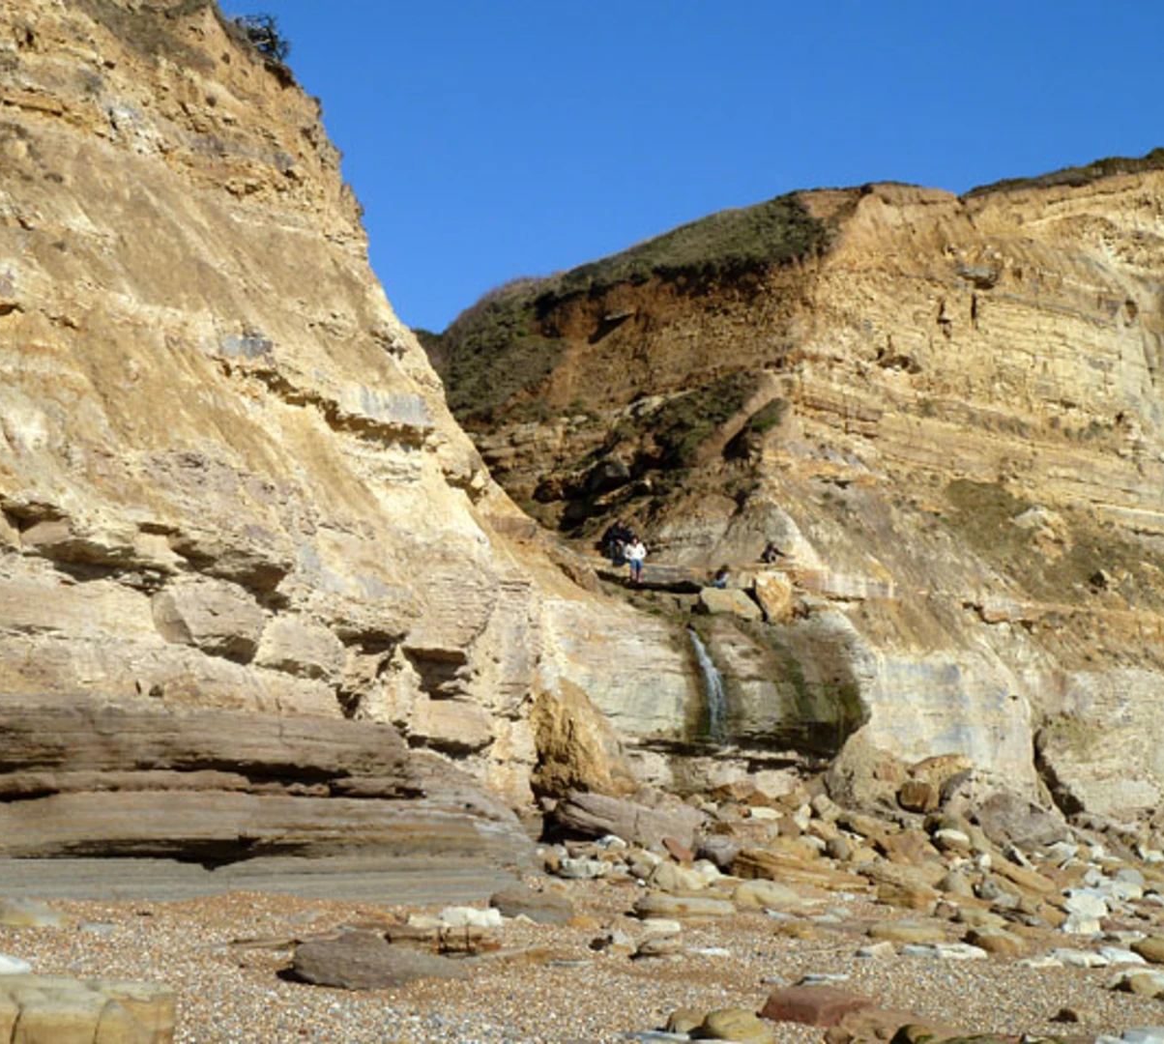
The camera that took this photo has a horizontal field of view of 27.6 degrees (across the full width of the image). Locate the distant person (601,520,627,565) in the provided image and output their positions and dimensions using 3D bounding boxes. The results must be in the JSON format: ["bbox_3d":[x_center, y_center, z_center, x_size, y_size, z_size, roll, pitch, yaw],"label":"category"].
[{"bbox_3d":[0.853,0.536,60.000,0.660,1.130,0.750,2,-6,-14],"label":"distant person"}]

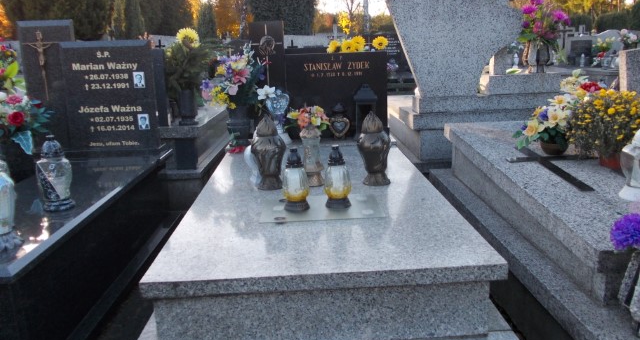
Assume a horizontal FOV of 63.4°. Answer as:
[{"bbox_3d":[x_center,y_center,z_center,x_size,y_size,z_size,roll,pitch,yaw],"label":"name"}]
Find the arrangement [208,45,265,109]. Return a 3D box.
[{"bbox_3d":[-0.451,-0.509,2.832,0.340,0.350,0.290,-3,14,-1],"label":"arrangement"}]

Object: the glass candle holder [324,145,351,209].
[{"bbox_3d":[0.059,0.019,1.819,0.094,0.213,0.094,-3,14,-1],"label":"glass candle holder"}]

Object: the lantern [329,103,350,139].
[{"bbox_3d":[0.113,-0.282,2.965,0.122,0.203,0.100,-3,14,-1],"label":"lantern"}]

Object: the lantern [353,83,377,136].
[{"bbox_3d":[0.279,-0.345,3.126,0.140,0.339,0.140,-3,14,-2],"label":"lantern"}]

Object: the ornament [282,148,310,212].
[{"bbox_3d":[-0.086,0.033,1.928,0.100,0.232,0.100,-3,14,-2],"label":"ornament"}]

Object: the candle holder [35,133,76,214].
[{"bbox_3d":[-1.023,0.007,2.001,0.143,0.285,0.135,-3,14,-2],"label":"candle holder"}]

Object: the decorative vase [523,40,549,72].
[{"bbox_3d":[1.569,-0.818,3.753,0.195,0.228,0.190,-3,14,-2],"label":"decorative vase"}]

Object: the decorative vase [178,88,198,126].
[{"bbox_3d":[-0.936,-0.448,3.686,0.130,0.249,0.130,-3,14,-2],"label":"decorative vase"}]

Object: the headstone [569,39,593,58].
[{"bbox_3d":[4.396,-2.012,8.703,0.385,0.337,0.100,-3,14,-1],"label":"headstone"}]

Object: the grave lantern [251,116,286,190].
[{"bbox_3d":[-0.222,-0.082,2.253,0.152,0.324,0.150,-3,14,-2],"label":"grave lantern"}]

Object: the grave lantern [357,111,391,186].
[{"bbox_3d":[0.221,-0.089,2.068,0.132,0.291,0.132,-3,14,-1],"label":"grave lantern"}]

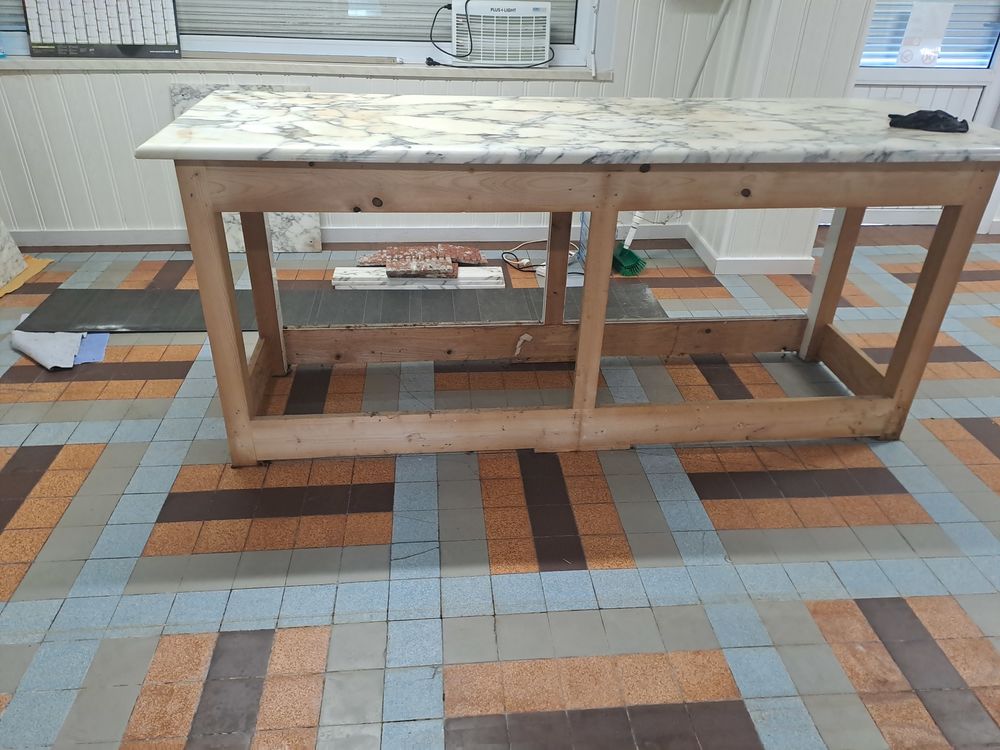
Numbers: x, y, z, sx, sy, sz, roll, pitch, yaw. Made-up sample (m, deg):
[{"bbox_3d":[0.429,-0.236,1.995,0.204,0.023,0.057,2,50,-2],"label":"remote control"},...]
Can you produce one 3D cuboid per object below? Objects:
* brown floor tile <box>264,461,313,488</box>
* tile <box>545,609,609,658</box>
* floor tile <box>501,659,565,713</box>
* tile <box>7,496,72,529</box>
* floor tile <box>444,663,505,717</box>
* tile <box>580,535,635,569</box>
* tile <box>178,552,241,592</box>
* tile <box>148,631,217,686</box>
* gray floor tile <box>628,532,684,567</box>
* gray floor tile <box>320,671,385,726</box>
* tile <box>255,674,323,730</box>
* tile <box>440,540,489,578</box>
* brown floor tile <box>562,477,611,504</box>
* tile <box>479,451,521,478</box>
[{"bbox_3d":[-0.680,0.323,2.319,0.137,0.012,0.137,-1,31,-5],"label":"brown floor tile"},{"bbox_3d":[0.181,0.595,1.654,0.124,0.010,0.124,-1,31,-5],"label":"tile"},{"bbox_3d":[0.055,0.545,1.261,0.101,0.010,0.101,-1,30,-5],"label":"floor tile"},{"bbox_3d":[-1.195,0.364,1.879,0.119,0.012,0.119,-1,31,-5],"label":"tile"},{"bbox_3d":[-0.047,0.553,1.265,0.103,0.011,0.103,-1,31,-5],"label":"floor tile"},{"bbox_3d":[0.282,0.463,1.879,0.124,0.010,0.124,-1,31,-5],"label":"tile"},{"bbox_3d":[-0.708,0.485,1.771,0.122,0.010,0.122,-1,31,-5],"label":"tile"},{"bbox_3d":[-0.664,0.596,1.516,0.120,0.010,0.120,-1,30,-5],"label":"tile"},{"bbox_3d":[0.401,0.457,1.875,0.122,0.010,0.122,-1,31,-5],"label":"gray floor tile"},{"bbox_3d":[-0.293,0.648,1.448,0.120,0.010,0.120,-1,30,-5],"label":"gray floor tile"},{"bbox_3d":[-0.429,0.674,1.488,0.124,0.010,0.124,-1,31,-5],"label":"tile"},{"bbox_3d":[-0.091,0.470,1.829,0.122,0.010,0.122,-1,31,-5],"label":"tile"},{"bbox_3d":[0.293,0.386,2.389,0.142,0.012,0.142,-1,31,-5],"label":"brown floor tile"},{"bbox_3d":[-0.002,0.277,2.175,0.124,0.010,0.124,-1,31,-5],"label":"tile"}]

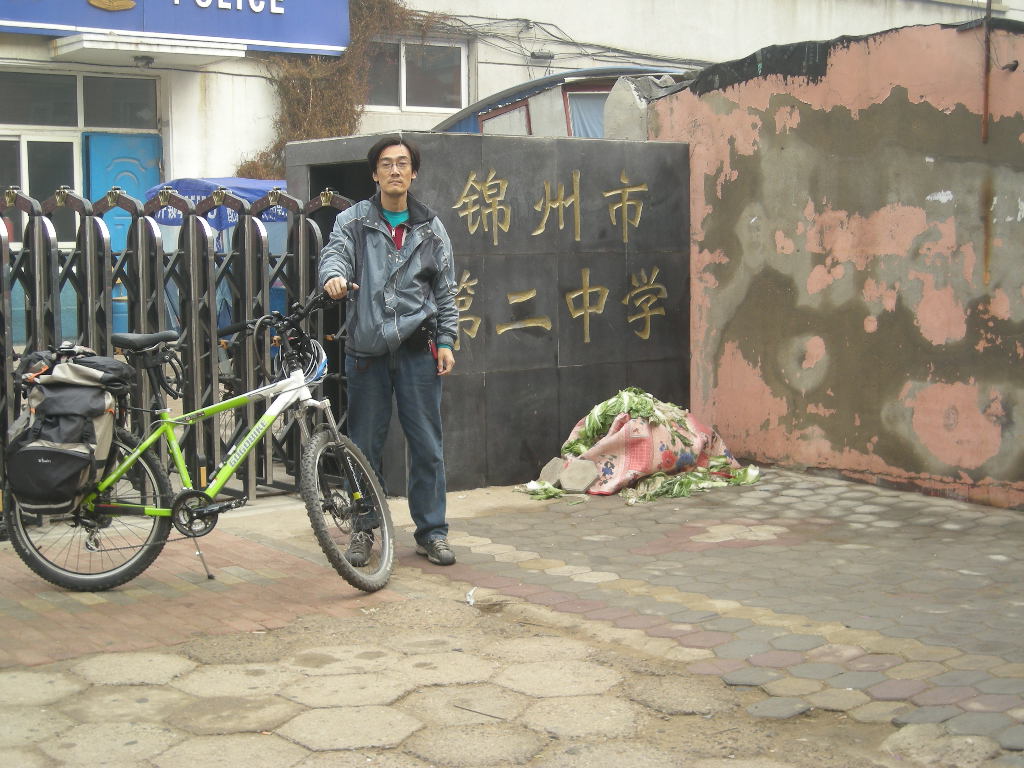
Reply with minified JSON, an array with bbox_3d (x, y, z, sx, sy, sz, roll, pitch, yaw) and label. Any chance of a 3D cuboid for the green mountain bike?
[{"bbox_3d":[-1.214,0.222,7.100,1.540,1.160,0.580,0,4,4],"label":"green mountain bike"}]

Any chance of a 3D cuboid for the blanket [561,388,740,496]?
[{"bbox_3d":[0.777,0.315,10.050,0.880,0.500,0.600,-4,6,-38],"label":"blanket"}]

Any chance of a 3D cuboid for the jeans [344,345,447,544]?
[{"bbox_3d":[-0.492,0.234,7.620,0.420,0.910,0.300,-1,4,-2],"label":"jeans"}]

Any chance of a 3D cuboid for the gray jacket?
[{"bbox_3d":[-0.513,-0.451,7.500,0.570,0.690,0.400,-1,4,-2],"label":"gray jacket"}]

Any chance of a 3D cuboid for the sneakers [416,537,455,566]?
[{"bbox_3d":[-0.321,0.704,7.580,0.110,0.110,0.290,-2,5,-18],"label":"sneakers"}]

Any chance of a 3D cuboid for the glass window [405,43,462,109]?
[{"bbox_3d":[-0.848,-3.334,19.500,0.780,0.700,0.080,-4,6,-40],"label":"glass window"}]

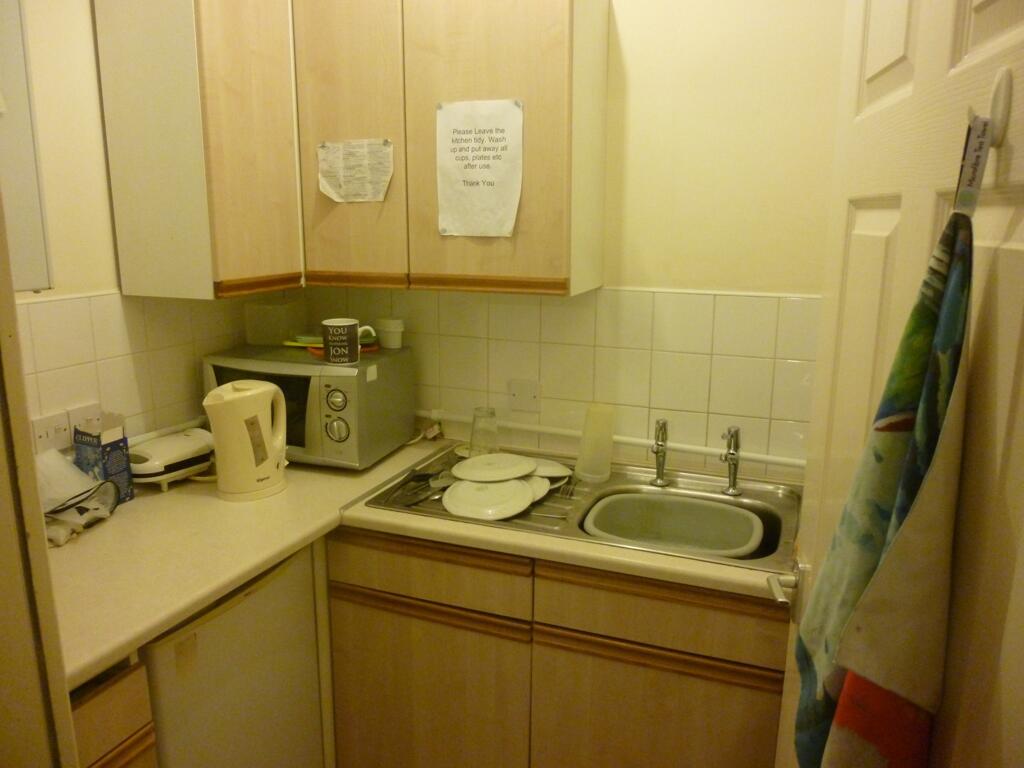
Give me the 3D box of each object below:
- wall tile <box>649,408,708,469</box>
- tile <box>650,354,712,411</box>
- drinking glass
[{"bbox_3d":[0.428,0.142,1.925,0.149,0.149,0.010,5,12,20],"label":"wall tile"},{"bbox_3d":[0.429,-0.008,1.886,0.148,0.148,0.010,5,13,20],"label":"tile"},{"bbox_3d":[-0.080,0.129,2.024,0.079,0.138,0.079,1,12,0],"label":"drinking glass"}]

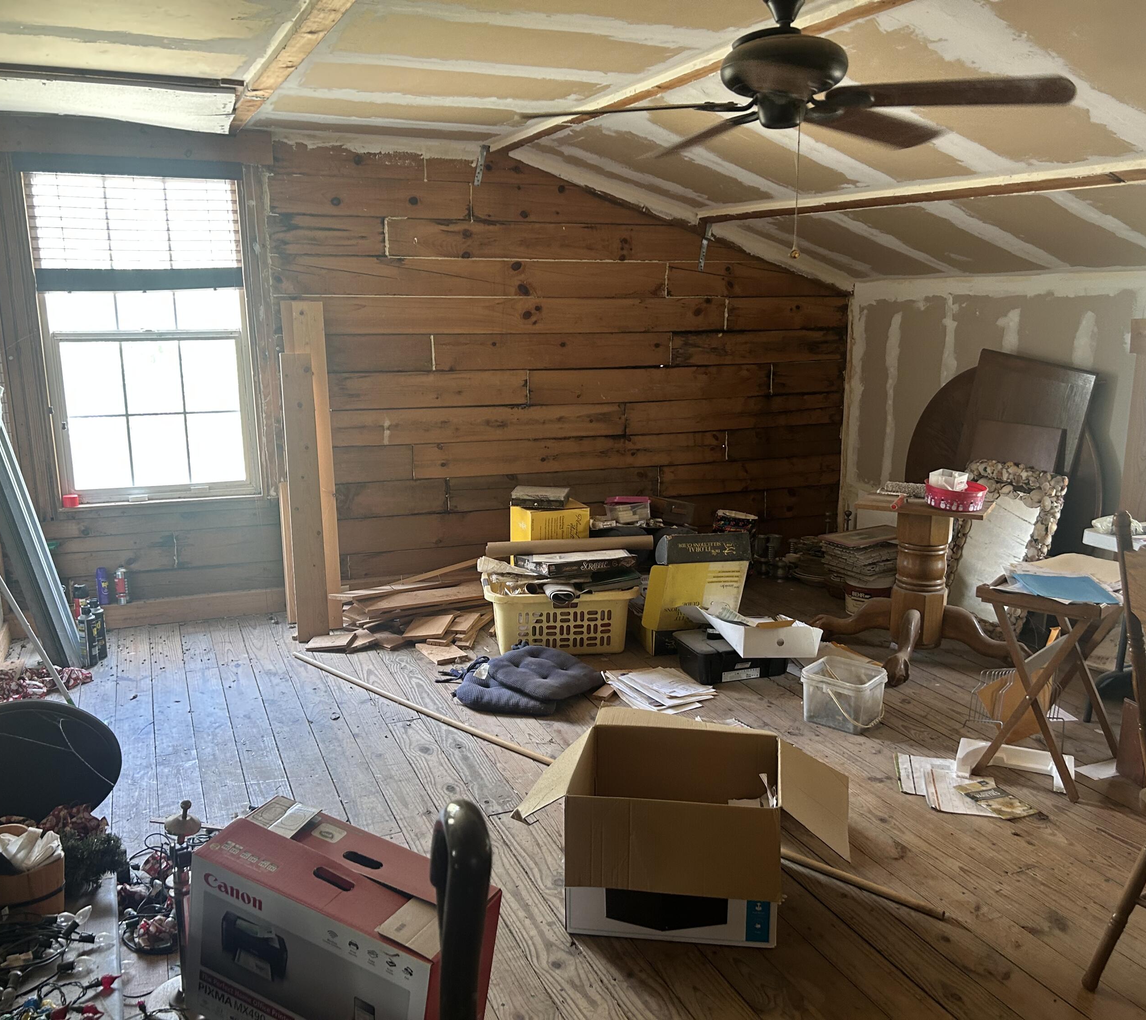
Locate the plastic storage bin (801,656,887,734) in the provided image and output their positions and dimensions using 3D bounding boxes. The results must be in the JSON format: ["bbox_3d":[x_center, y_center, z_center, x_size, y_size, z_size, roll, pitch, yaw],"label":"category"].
[{"bbox_3d":[0.981,0.670,3.701,0.238,0.182,0.232,10,15,40],"label":"plastic storage bin"}]

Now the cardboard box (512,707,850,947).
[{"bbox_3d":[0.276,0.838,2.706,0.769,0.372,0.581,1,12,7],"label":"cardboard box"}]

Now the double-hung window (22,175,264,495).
[{"bbox_3d":[-1.958,-0.784,4.722,0.898,1.519,0.100,-4,12,-19],"label":"double-hung window"}]

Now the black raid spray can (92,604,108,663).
[{"bbox_3d":[-2.033,0.518,4.365,0.067,0.250,0.067,-4,12,-19],"label":"black raid spray can"}]

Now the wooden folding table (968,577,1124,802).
[{"bbox_3d":[1.547,0.526,3.296,0.365,0.620,0.470,9,15,40],"label":"wooden folding table"}]

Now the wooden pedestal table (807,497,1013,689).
[{"bbox_3d":[1.552,0.298,4.547,0.714,0.659,0.714,-5,13,-22],"label":"wooden pedestal table"}]

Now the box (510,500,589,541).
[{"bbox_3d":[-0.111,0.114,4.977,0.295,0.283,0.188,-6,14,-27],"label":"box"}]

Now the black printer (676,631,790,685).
[{"bbox_3d":[0.661,0.616,4.344,0.430,0.140,0.310,-4,12,-17],"label":"black printer"}]

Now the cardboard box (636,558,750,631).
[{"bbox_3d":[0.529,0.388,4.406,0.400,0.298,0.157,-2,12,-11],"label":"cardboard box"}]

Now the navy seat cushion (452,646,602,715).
[{"bbox_3d":[-0.158,0.655,3.974,0.465,0.115,0.430,4,12,22],"label":"navy seat cushion"}]

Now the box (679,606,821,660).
[{"bbox_3d":[0.783,0.496,4.238,0.377,0.141,0.330,0,12,0],"label":"box"}]

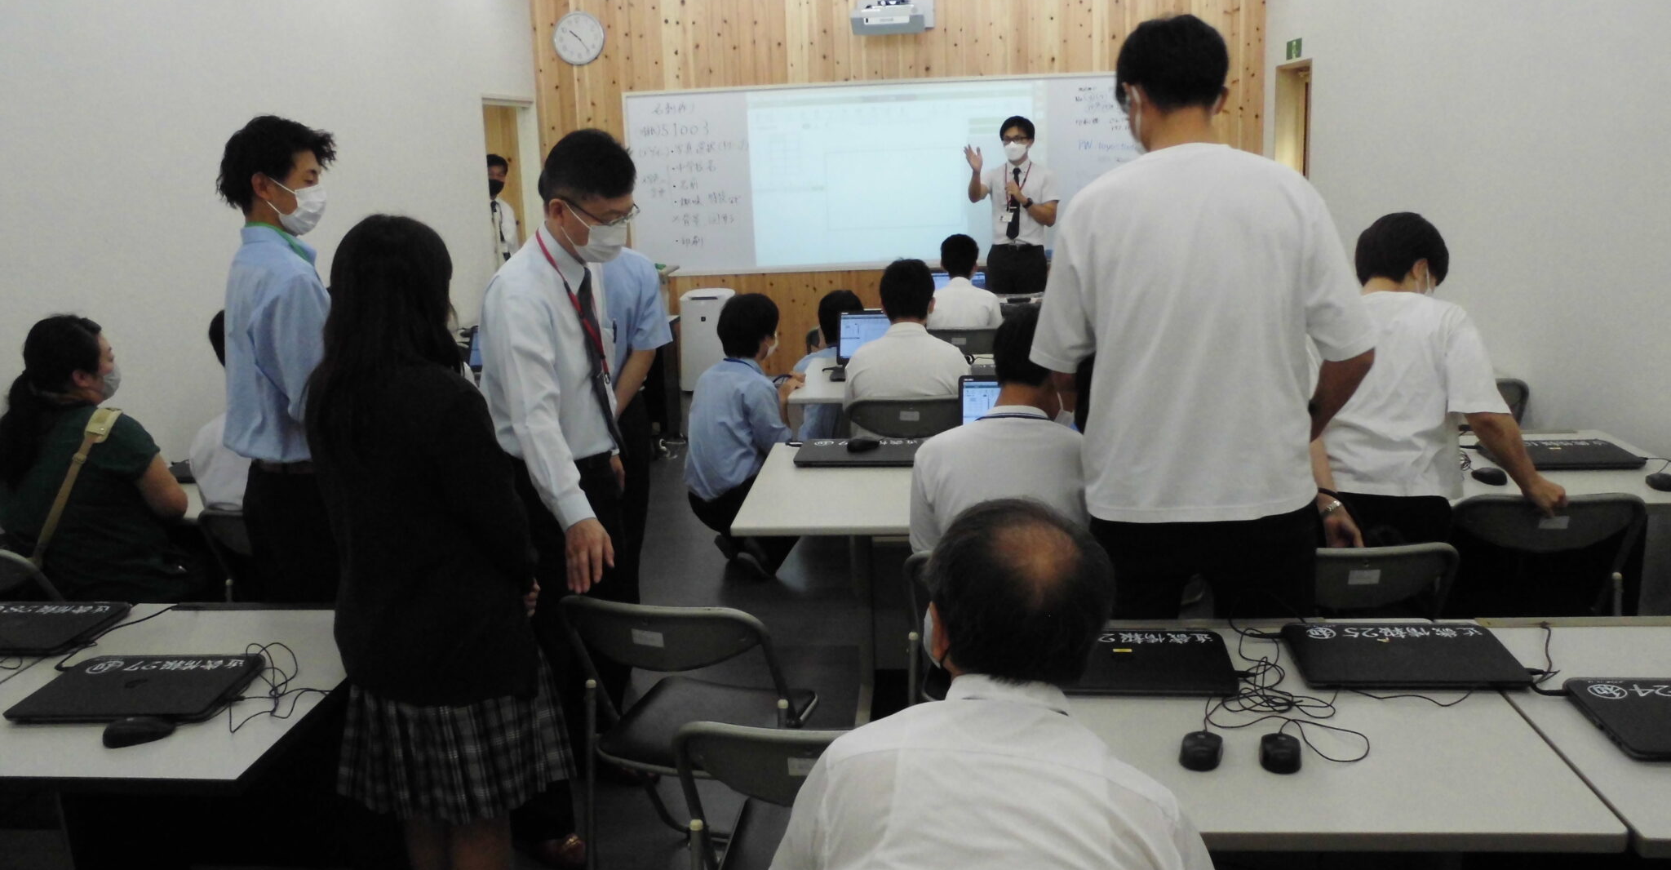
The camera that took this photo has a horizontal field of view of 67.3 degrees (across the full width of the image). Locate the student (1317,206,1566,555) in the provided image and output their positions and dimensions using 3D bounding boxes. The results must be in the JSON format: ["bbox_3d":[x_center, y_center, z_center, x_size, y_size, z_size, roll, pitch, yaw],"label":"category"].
[{"bbox_3d":[1.395,0.198,2.983,0.530,1.440,0.480,1,14,13],"label":"student"}]

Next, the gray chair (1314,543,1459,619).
[{"bbox_3d":[1.150,0.567,2.988,0.460,0.760,0.470,-3,13,-1],"label":"gray chair"}]

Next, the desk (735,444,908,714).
[{"bbox_3d":[0.483,0.463,3.606,1.400,0.705,0.810,-1,14,5],"label":"desk"}]

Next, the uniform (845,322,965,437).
[{"bbox_3d":[0.257,-0.125,4.463,0.470,0.600,0.360,-1,14,5],"label":"uniform"}]

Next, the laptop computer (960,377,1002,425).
[{"bbox_3d":[0.561,-0.035,3.638,0.370,0.240,0.280,-1,13,5],"label":"laptop computer"}]

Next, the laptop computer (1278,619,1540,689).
[{"bbox_3d":[1.001,0.395,2.226,0.365,0.025,0.250,-1,13,3],"label":"laptop computer"}]

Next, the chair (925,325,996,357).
[{"bbox_3d":[0.601,-0.164,6.036,0.460,0.770,0.480,-1,14,5],"label":"chair"}]

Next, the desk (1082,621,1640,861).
[{"bbox_3d":[0.730,0.798,2.186,0.800,0.705,0.750,-1,14,5],"label":"desk"}]

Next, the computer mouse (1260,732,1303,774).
[{"bbox_3d":[0.685,0.482,1.925,0.063,0.037,0.106,1,14,15],"label":"computer mouse"}]

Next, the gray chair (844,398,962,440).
[{"bbox_3d":[0.289,0.198,4.592,0.460,0.770,0.480,-1,14,5],"label":"gray chair"}]

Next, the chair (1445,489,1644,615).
[{"bbox_3d":[1.691,0.475,3.220,0.460,0.770,0.480,0,14,10],"label":"chair"}]

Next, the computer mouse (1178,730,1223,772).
[{"bbox_3d":[0.562,0.477,1.921,0.063,0.037,0.105,1,14,12],"label":"computer mouse"}]

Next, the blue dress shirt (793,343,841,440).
[{"bbox_3d":[0.020,-0.167,5.861,0.460,0.520,0.400,0,14,11],"label":"blue dress shirt"}]

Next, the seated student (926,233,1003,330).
[{"bbox_3d":[0.627,-0.396,6.126,0.440,1.200,0.680,0,13,7],"label":"seated student"}]

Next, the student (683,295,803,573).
[{"bbox_3d":[-0.356,0.008,4.844,0.600,1.110,0.460,-11,16,-31],"label":"student"}]

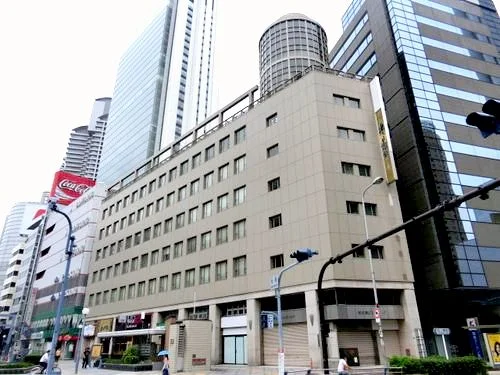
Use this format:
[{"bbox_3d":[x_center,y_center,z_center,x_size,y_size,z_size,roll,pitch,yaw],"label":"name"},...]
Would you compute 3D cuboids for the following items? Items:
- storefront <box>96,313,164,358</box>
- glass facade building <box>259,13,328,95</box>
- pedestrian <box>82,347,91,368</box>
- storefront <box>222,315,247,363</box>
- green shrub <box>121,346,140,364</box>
[{"bbox_3d":[-15.739,18.999,45.409,2.500,5.200,16.300,21,-32,-39],"label":"storefront"},{"bbox_3d":[5.804,-14.470,46.540,8.864,15.000,8.864,-4,-24,8],"label":"glass facade building"},{"bbox_3d":[-15.183,15.828,33.527,0.580,1.700,0.420,-3,-24,5],"label":"pedestrian"},{"bbox_3d":[-1.255,14.132,33.582,0.600,4.260,4.200,21,-32,-39],"label":"storefront"},{"bbox_3d":[-9.943,13.978,30.045,1.400,1.450,1.350,7,-25,-15],"label":"green shrub"}]

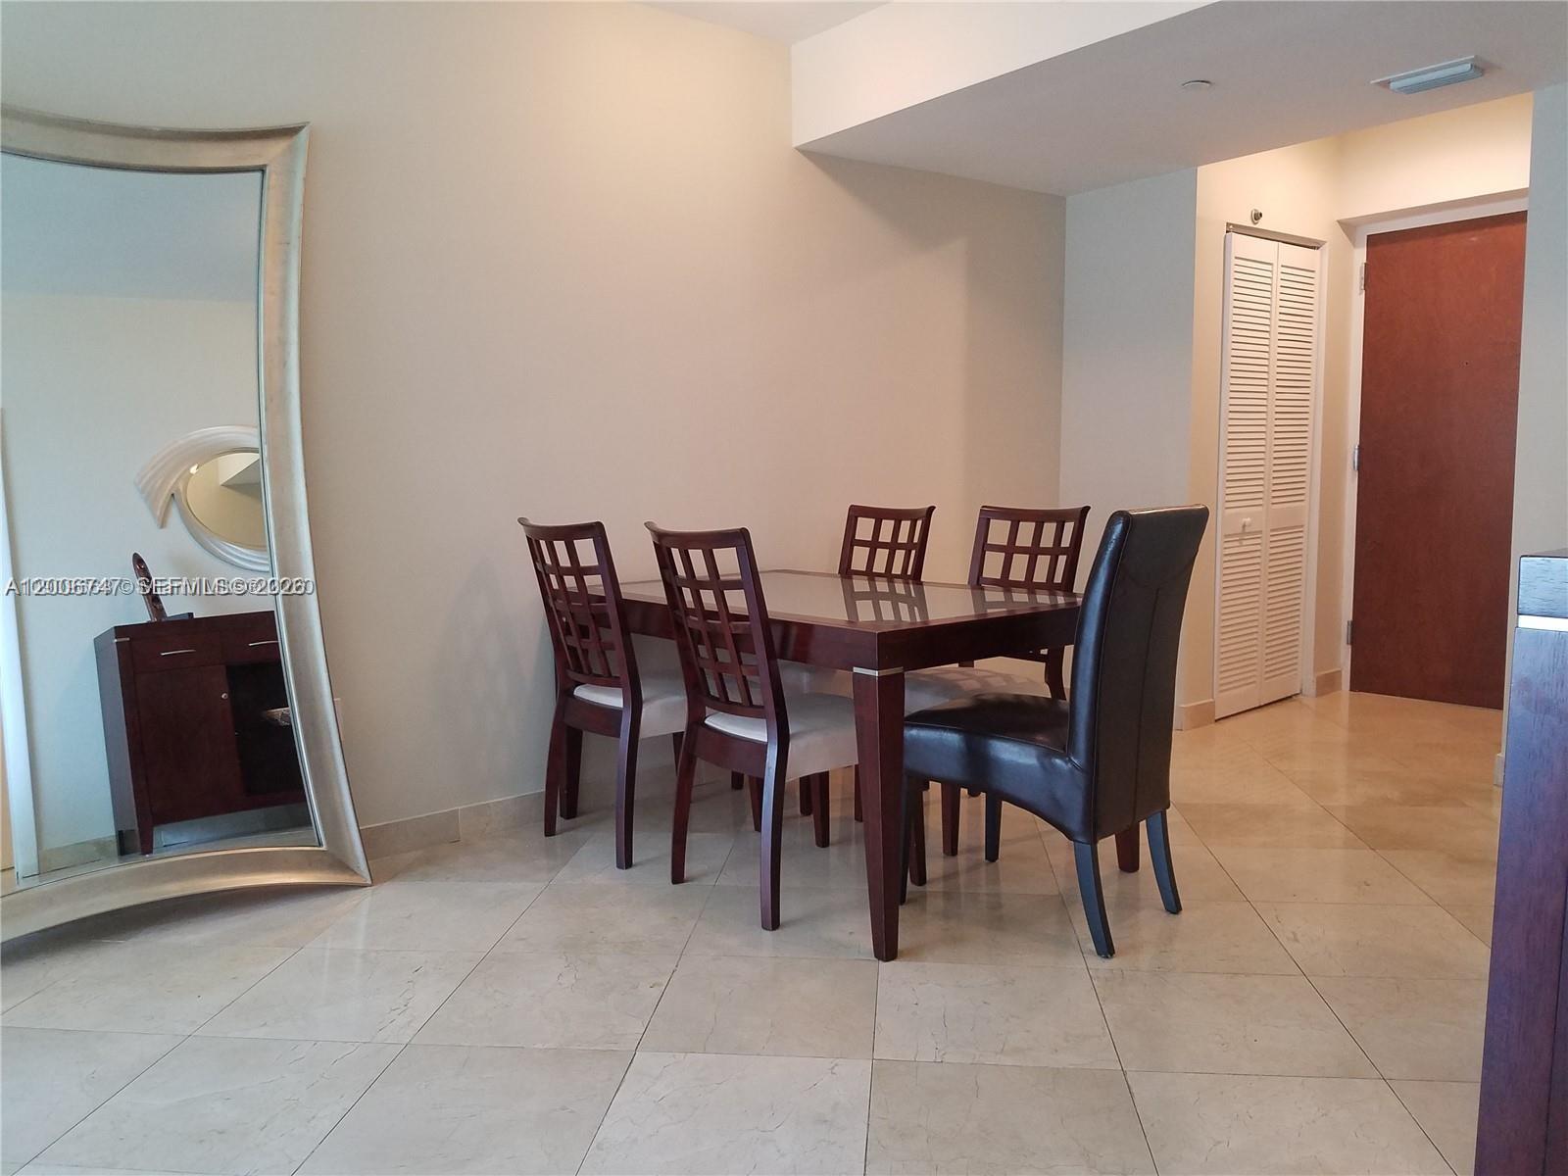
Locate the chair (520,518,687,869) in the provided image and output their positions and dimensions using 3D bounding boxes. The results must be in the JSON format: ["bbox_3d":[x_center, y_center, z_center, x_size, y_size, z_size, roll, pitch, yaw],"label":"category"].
[{"bbox_3d":[-0.410,0.274,3.655,0.610,0.988,0.480,-5,7,-40],"label":"chair"}]

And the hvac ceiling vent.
[{"bbox_3d":[2.044,-1.585,3.700,0.195,0.040,0.310,-5,7,-39],"label":"hvac ceiling vent"}]

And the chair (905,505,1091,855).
[{"bbox_3d":[0.572,0.251,3.710,0.610,0.988,0.480,-5,6,-34],"label":"chair"}]

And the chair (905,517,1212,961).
[{"bbox_3d":[0.659,0.308,2.970,0.660,1.010,0.470,4,7,43],"label":"chair"}]

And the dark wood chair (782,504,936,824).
[{"bbox_3d":[0.155,0.217,4.147,0.610,0.988,0.480,-5,7,-35],"label":"dark wood chair"}]

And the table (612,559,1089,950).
[{"bbox_3d":[0.119,0.397,3.548,0.990,0.745,1.530,-5,7,-39],"label":"table"}]

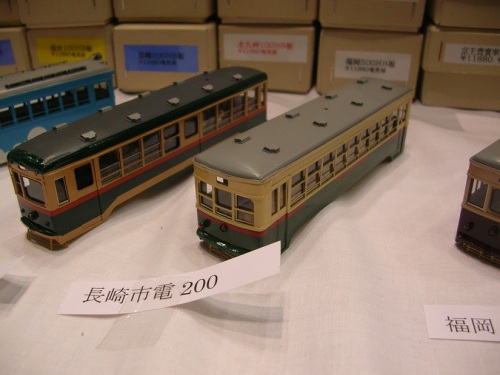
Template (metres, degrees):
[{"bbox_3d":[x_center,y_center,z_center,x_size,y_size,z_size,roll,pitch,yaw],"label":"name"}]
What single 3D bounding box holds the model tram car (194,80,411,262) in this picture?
[{"bbox_3d":[0.030,-0.016,0.215,0.029,0.039,0.133,20,33,33],"label":"model tram car"}]

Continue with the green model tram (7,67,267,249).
[{"bbox_3d":[-0.041,-0.025,0.236,0.028,0.038,0.147,17,32,30],"label":"green model tram"}]

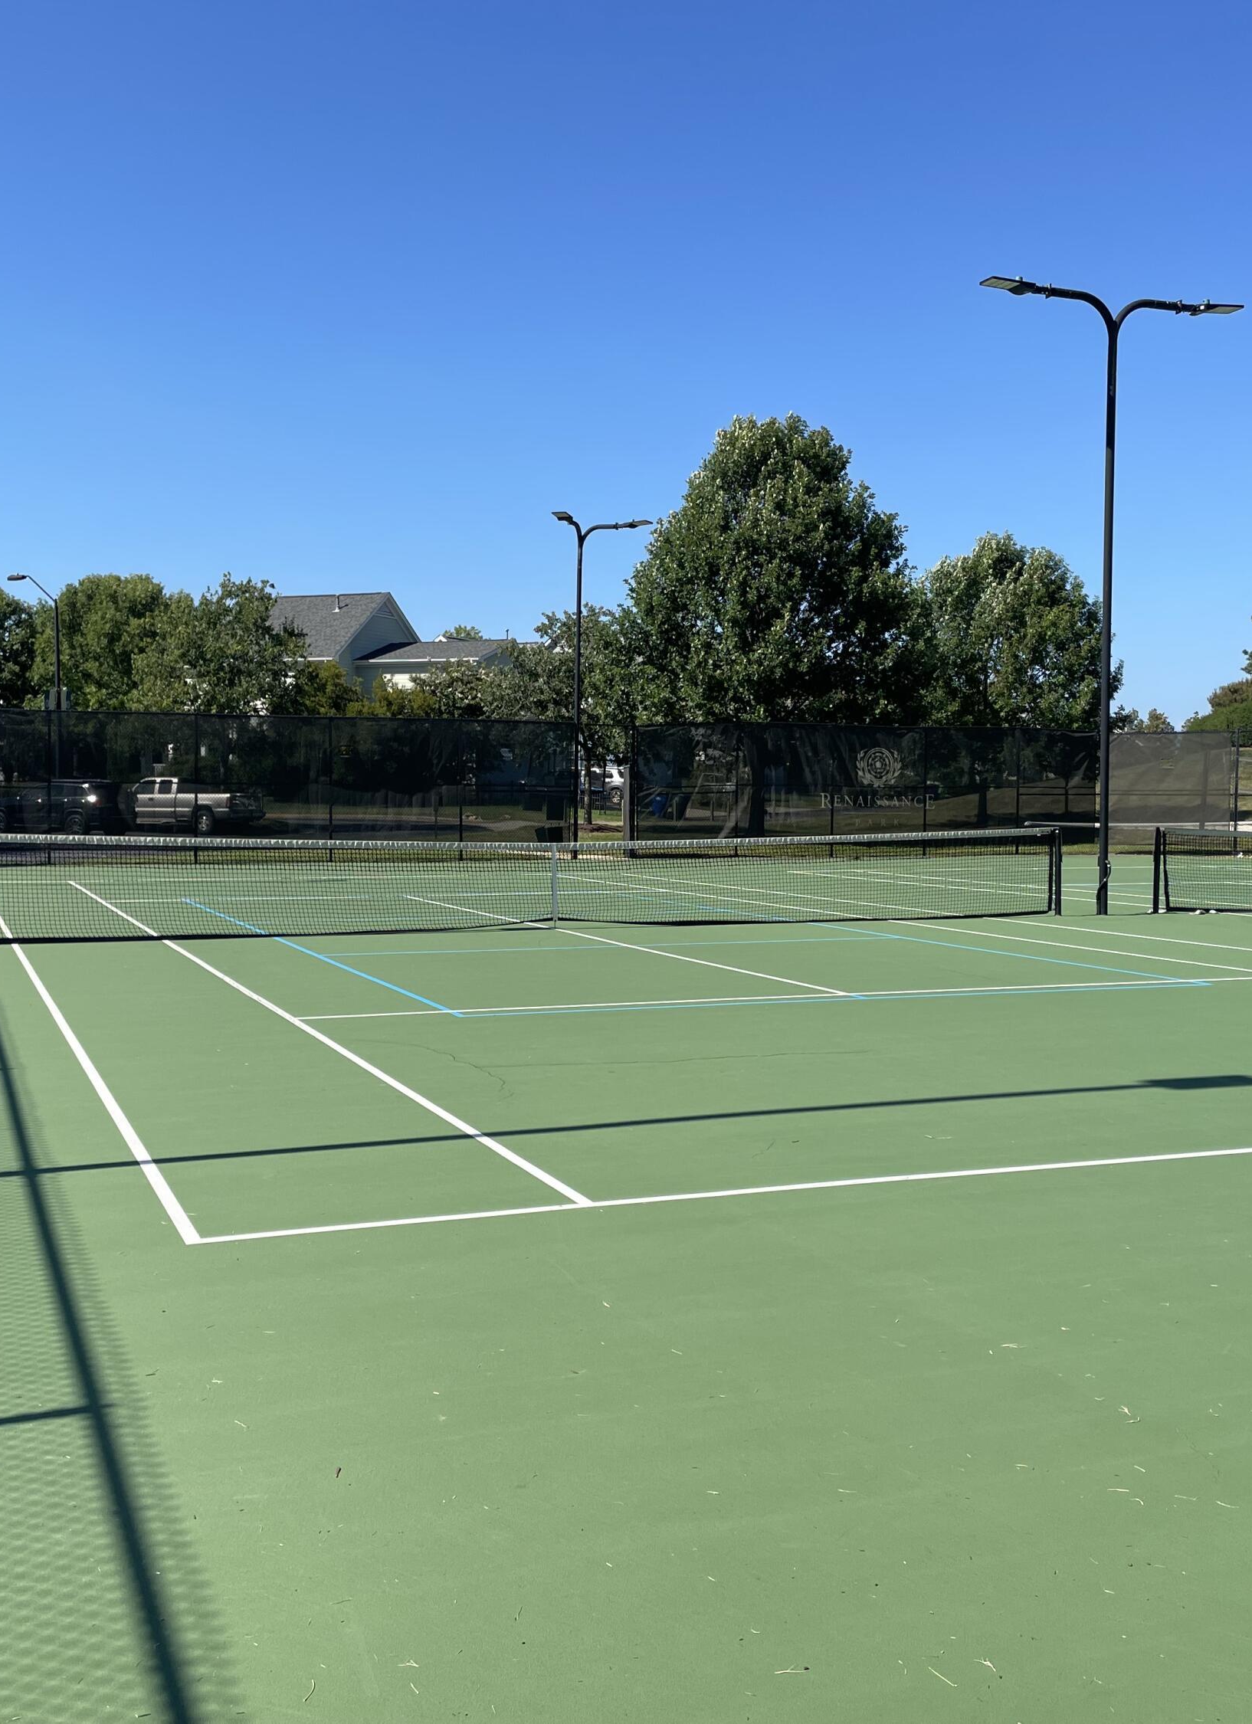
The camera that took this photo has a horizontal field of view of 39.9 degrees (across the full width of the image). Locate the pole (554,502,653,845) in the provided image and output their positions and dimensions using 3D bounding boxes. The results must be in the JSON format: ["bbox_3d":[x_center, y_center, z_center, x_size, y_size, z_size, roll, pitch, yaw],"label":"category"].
[{"bbox_3d":[-0.888,-3.869,38.880,2.650,7.650,1.450,0,2,-22],"label":"pole"}]

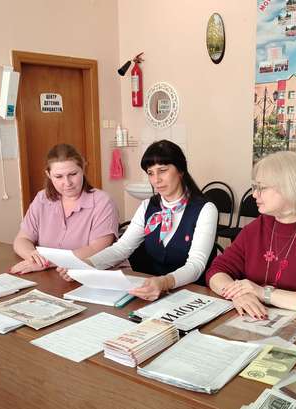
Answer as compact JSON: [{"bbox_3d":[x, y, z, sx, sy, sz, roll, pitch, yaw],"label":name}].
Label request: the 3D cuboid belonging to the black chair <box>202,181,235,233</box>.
[{"bbox_3d":[0.540,0.217,3.697,0.440,0.830,0.500,7,12,39],"label":"black chair"}]

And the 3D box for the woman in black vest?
[{"bbox_3d":[0.064,0.388,1.624,0.520,1.270,0.680,6,12,33],"label":"woman in black vest"}]

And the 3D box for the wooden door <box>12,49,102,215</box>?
[{"bbox_3d":[-0.913,-0.487,4.105,0.920,2.120,0.100,-8,12,-34],"label":"wooden door"}]

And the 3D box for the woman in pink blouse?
[{"bbox_3d":[-0.395,0.348,1.941,0.540,1.250,0.660,2,11,18],"label":"woman in pink blouse"}]

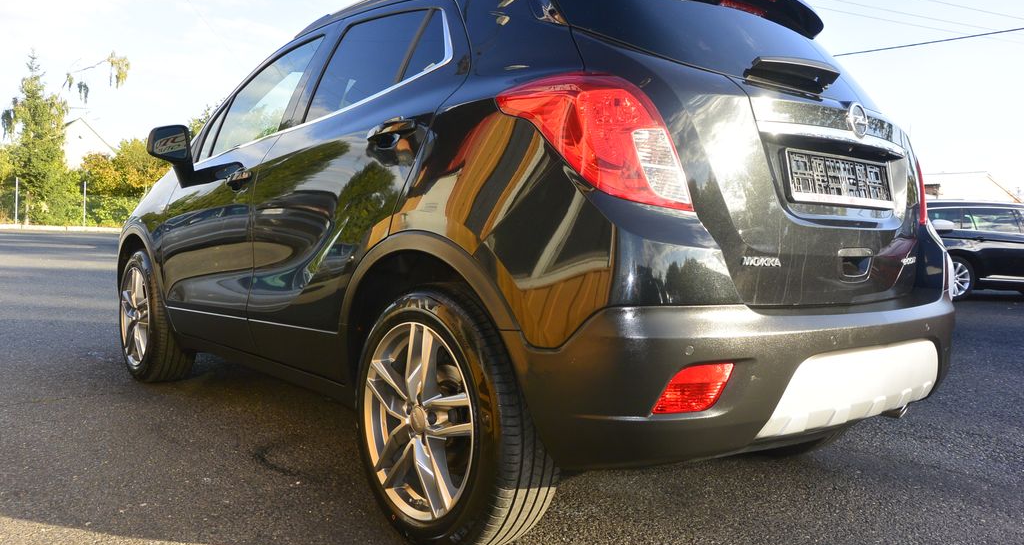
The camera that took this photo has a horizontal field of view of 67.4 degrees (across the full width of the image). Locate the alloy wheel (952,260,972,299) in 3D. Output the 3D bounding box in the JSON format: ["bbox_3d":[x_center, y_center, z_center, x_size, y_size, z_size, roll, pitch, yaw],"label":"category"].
[{"bbox_3d":[6.116,0.092,10.678,0.480,0.480,0.180,1,3,-13],"label":"alloy wheel"}]

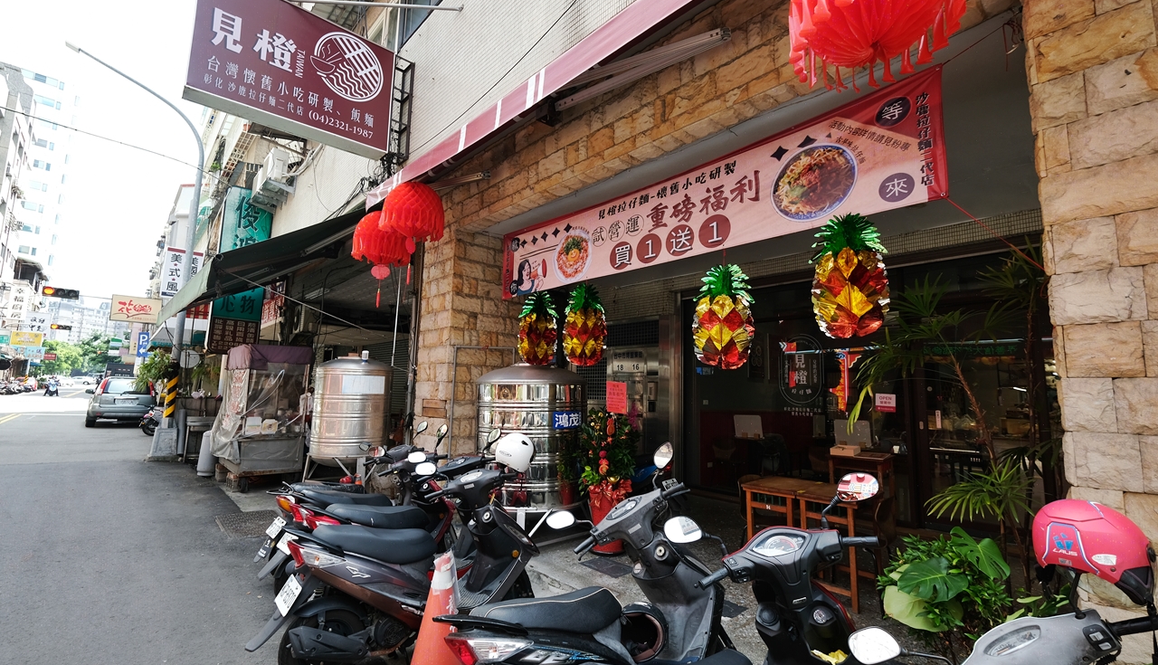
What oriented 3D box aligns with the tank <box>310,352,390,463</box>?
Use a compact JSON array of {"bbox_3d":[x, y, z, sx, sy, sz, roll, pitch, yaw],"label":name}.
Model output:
[{"bbox_3d":[-3.450,1.150,7.350,1.060,1.660,1.060,8,-10,-43],"label":"tank"}]

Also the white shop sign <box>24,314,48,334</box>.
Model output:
[{"bbox_3d":[-58.339,-0.780,52.000,1.900,2.750,0.300,8,-10,-44],"label":"white shop sign"}]

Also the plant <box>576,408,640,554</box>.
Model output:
[{"bbox_3d":[0.285,1.417,4.700,0.580,1.330,0.550,-1,-7,17],"label":"plant"}]

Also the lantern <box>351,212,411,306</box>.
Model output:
[{"bbox_3d":[-2.170,-0.806,5.300,0.590,1.040,0.590,8,-10,-43],"label":"lantern"}]

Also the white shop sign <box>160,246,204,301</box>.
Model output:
[{"bbox_3d":[-17.070,-2.420,20.800,1.200,2.200,0.220,8,-10,-43],"label":"white shop sign"}]

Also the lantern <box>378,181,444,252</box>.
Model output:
[{"bbox_3d":[-1.566,-1.080,4.500,0.560,0.630,0.560,7,-9,-43],"label":"lantern"}]

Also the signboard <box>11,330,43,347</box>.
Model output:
[{"bbox_3d":[-56.012,0.643,49.000,2.200,1.250,0.250,7,-9,-43],"label":"signboard"}]

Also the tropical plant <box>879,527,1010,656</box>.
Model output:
[{"bbox_3d":[1.977,1.414,2.600,0.560,0.680,0.580,7,-9,-43],"label":"tropical plant"}]

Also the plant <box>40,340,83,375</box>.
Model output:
[{"bbox_3d":[-87.890,4.614,82.000,6.500,8.000,6.500,7,-9,-43],"label":"plant"}]

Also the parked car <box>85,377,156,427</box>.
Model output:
[{"bbox_3d":[-16.950,2.500,17.980,1.770,1.670,4.500,8,-10,-43],"label":"parked car"}]

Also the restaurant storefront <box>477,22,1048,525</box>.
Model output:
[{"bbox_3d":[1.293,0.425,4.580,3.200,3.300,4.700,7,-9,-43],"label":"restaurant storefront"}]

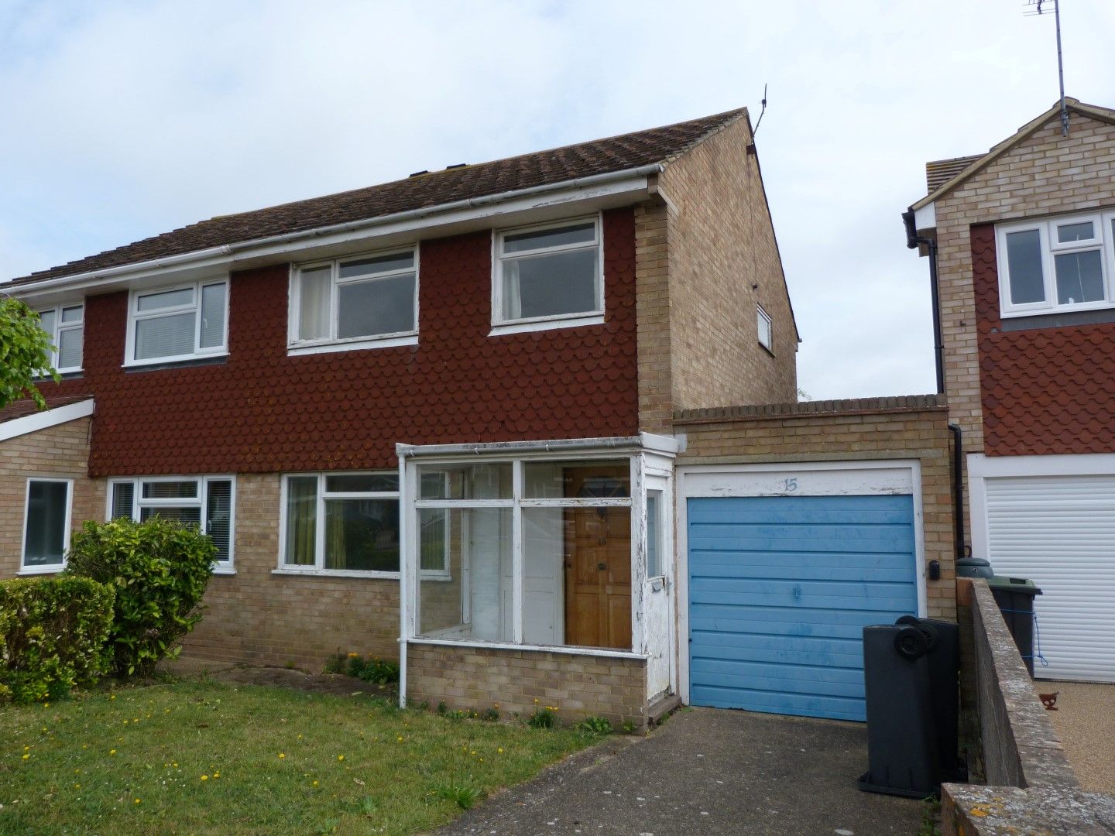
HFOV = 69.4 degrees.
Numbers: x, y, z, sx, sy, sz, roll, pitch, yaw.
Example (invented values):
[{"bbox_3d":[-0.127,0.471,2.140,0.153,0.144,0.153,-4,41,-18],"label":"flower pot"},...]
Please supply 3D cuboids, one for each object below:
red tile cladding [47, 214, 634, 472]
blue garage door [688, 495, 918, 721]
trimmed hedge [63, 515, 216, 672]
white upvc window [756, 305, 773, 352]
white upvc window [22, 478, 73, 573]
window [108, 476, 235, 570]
[{"bbox_3d":[-3.538,-0.616,9.821,9.465,2.549,0.120,-3,-7,24],"label":"red tile cladding"},{"bbox_3d":[2.131,1.654,7.125,1.984,1.910,0.080,-3,-7,24],"label":"blue garage door"},{"bbox_3d":[-4.754,2.042,9.214,1.400,1.790,1.200,-3,-7,24],"label":"trimmed hedge"},{"bbox_3d":[3.313,-1.420,12.914,0.100,0.628,1.316,-3,-7,24],"label":"white upvc window"},{"bbox_3d":[-6.623,1.380,10.441,0.100,1.177,0.658,-3,-7,24],"label":"white upvc window"},{"bbox_3d":[-4.983,1.351,10.304,2.314,1.177,0.110,-3,-7,24],"label":"window"}]

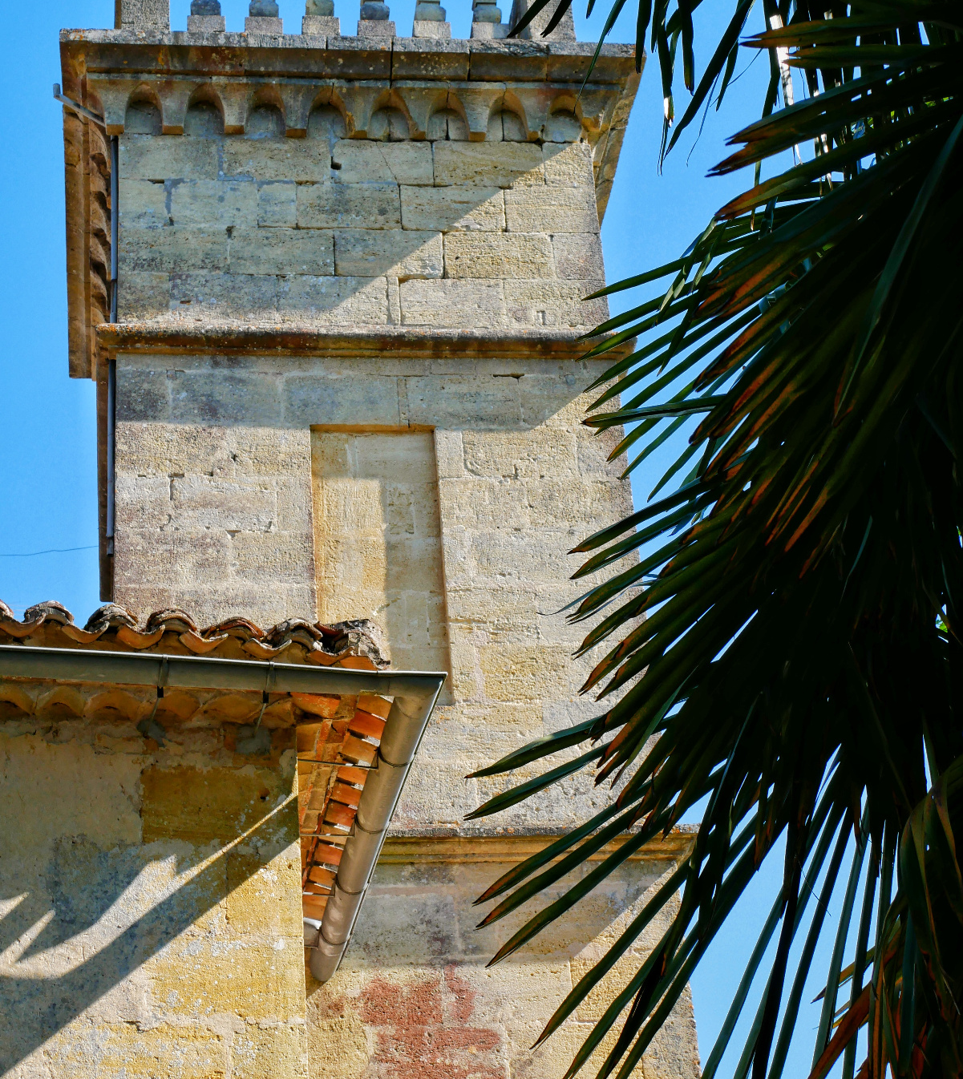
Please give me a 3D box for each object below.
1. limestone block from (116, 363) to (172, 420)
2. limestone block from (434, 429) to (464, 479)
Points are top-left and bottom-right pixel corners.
[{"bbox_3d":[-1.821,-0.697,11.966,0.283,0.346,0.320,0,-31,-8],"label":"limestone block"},{"bbox_3d":[-0.182,-0.397,11.983,0.149,0.306,0.240,0,-31,-8],"label":"limestone block"}]

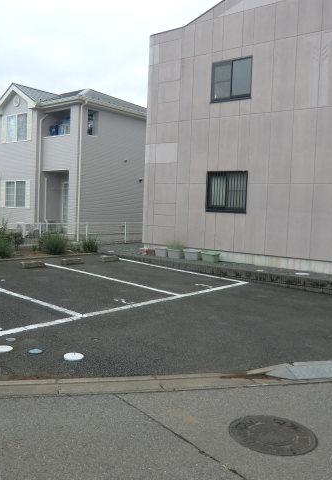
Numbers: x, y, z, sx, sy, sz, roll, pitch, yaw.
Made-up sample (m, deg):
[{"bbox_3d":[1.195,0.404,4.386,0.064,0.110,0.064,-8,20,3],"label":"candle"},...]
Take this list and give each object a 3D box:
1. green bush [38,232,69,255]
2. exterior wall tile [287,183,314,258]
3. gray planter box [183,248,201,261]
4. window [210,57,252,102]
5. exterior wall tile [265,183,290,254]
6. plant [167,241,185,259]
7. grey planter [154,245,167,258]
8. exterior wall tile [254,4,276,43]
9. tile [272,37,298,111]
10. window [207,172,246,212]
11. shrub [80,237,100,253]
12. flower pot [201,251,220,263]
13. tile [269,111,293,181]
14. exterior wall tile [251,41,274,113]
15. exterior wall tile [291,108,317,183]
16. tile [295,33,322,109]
[{"bbox_3d":[-3.454,0.099,13.544,0.750,0.630,0.700,-4,7,-44],"label":"green bush"},{"bbox_3d":[3.441,-0.508,11.302,0.607,1.830,0.050,5,6,36],"label":"exterior wall tile"},{"bbox_3d":[0.745,0.435,12.880,0.480,0.290,0.270,5,6,36],"label":"gray planter box"},{"bbox_3d":[1.792,-4.350,12.131,1.270,1.090,0.100,5,6,37],"label":"window"},{"bbox_3d":[2.916,-0.508,11.568,0.600,1.881,0.050,5,6,37],"label":"exterior wall tile"},{"bbox_3d":[0.306,0.280,13.133,0.420,0.510,0.350,5,6,37],"label":"plant"},{"bbox_3d":[-0.100,0.363,13.413,0.370,0.280,0.250,5,6,37],"label":"grey planter"},{"bbox_3d":[2.583,-5.542,11.455,0.600,0.870,0.060,5,6,37],"label":"exterior wall tile"},{"bbox_3d":[3.000,-4.160,11.238,0.600,1.808,0.050,5,6,37],"label":"tile"},{"bbox_3d":[1.695,-1.344,12.475,1.299,1.180,0.120,5,6,36],"label":"window"},{"bbox_3d":[-2.458,0.130,14.269,0.580,0.520,0.550,0,5,-10],"label":"shrub"},{"bbox_3d":[1.237,0.486,12.476,0.430,0.260,0.330,5,6,37],"label":"flower pot"},{"bbox_3d":[2.990,-2.381,11.492,0.607,1.843,0.050,5,6,36],"label":"tile"},{"bbox_3d":[2.539,-4.247,11.681,0.607,1.817,0.050,5,6,36],"label":"exterior wall tile"},{"bbox_3d":[3.436,-2.309,11.040,0.600,1.823,0.050,5,6,37],"label":"exterior wall tile"},{"bbox_3d":[3.519,-4.159,10.973,0.607,1.817,0.050,5,6,36],"label":"tile"}]

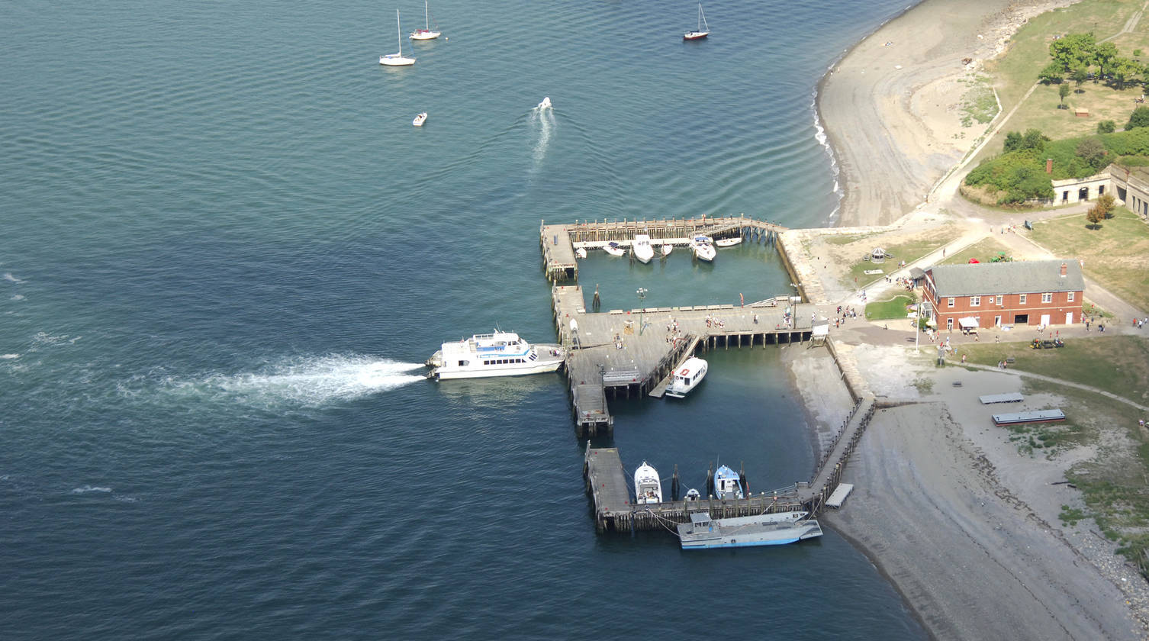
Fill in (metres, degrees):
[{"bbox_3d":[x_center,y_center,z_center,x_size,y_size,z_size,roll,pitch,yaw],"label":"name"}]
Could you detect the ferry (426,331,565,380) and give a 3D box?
[{"bbox_3d":[-15.030,5.630,451.730,25.600,7.600,8.000,-4,22,-7],"label":"ferry"}]

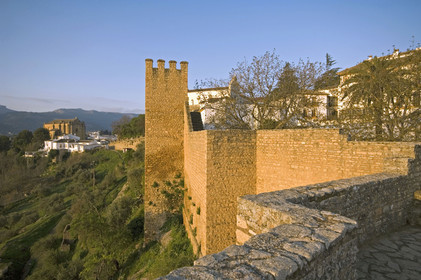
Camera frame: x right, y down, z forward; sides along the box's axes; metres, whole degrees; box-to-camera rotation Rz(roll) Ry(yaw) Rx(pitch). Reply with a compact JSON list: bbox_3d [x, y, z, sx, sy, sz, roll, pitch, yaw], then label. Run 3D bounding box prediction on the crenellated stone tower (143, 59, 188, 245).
[{"bbox_3d":[-3.458,0.796,20.500,3.023,13.191,3.175,0,0,-10],"label":"crenellated stone tower"}]

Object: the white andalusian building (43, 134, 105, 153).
[{"bbox_3d":[-89.462,2.145,172.000,33.189,11.153,15.931,1,0,3],"label":"white andalusian building"}]

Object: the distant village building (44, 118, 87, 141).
[{"bbox_3d":[-121.622,-8.362,215.000,29.410,18.728,13.679,1,0,13],"label":"distant village building"}]

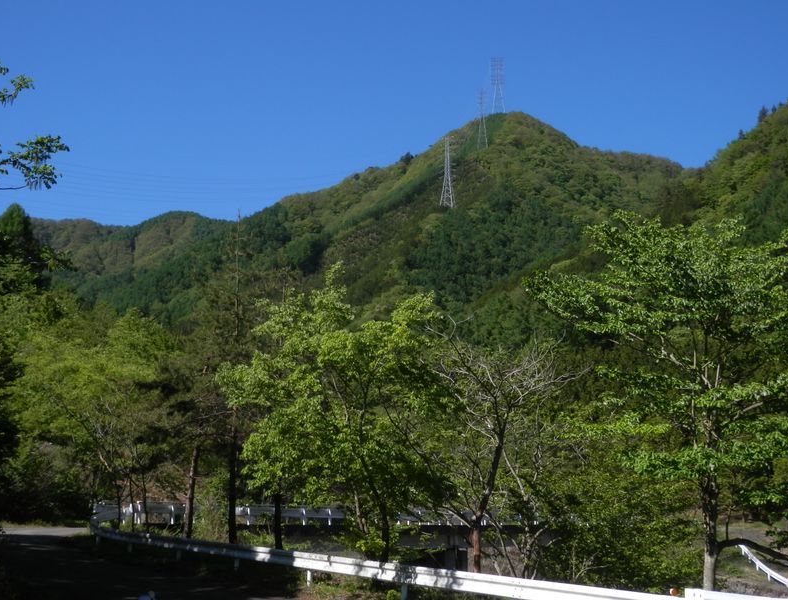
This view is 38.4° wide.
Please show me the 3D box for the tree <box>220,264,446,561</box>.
[{"bbox_3d":[-1.496,3.040,27.896,5.200,7.700,5.000,0,-10,0],"label":"tree"}]

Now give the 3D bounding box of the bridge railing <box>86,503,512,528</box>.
[{"bbox_3d":[-2.700,9.725,52.103,0.600,0.850,28.000,-7,-12,35],"label":"bridge railing"}]

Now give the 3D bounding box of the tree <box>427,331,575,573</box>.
[{"bbox_3d":[2.558,3.935,26.926,3.400,6.500,3.300,0,-10,0],"label":"tree"}]

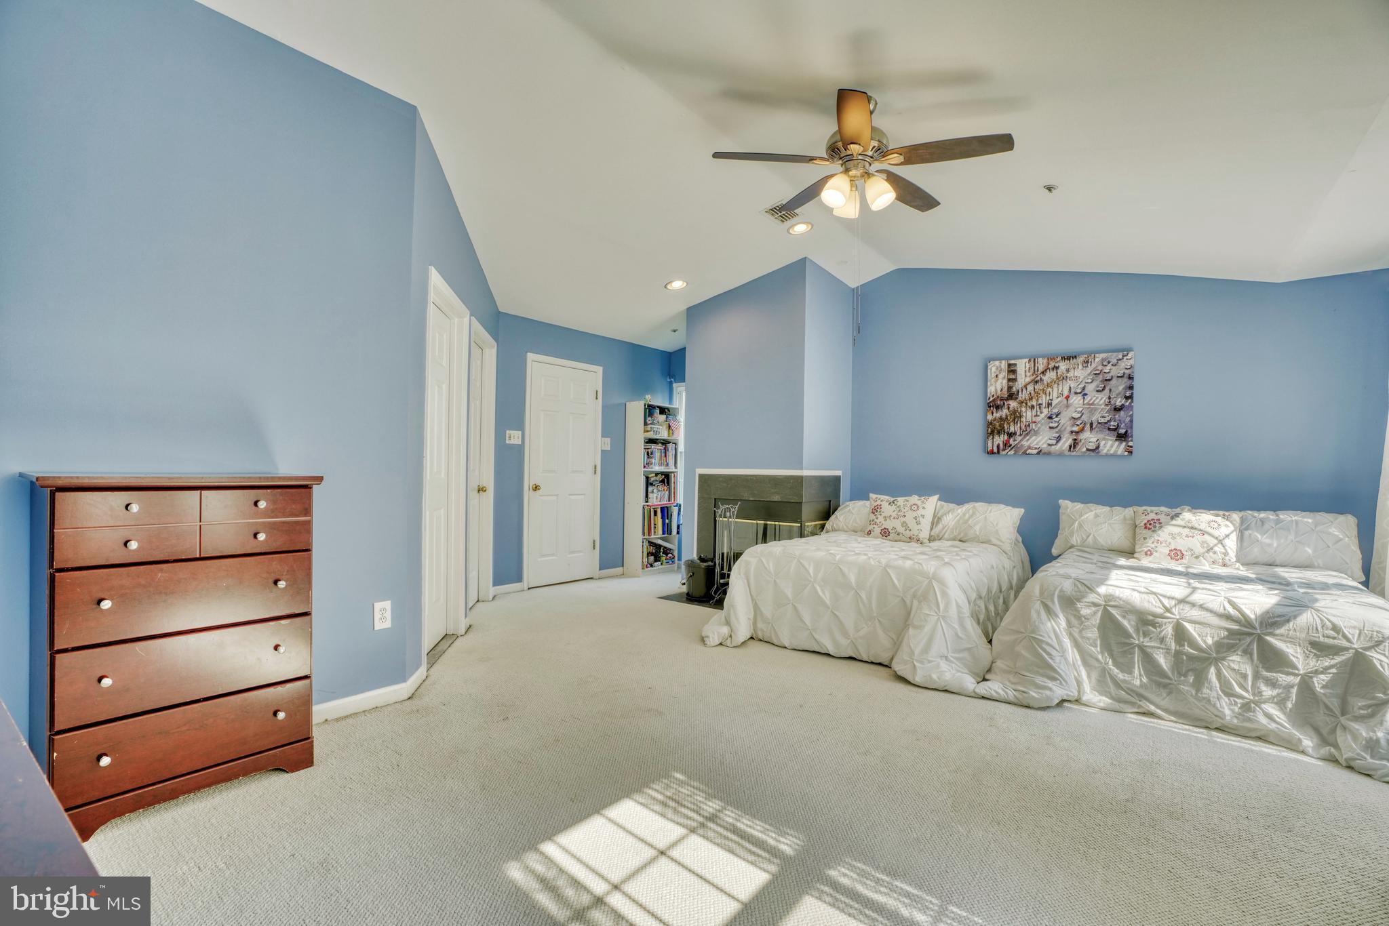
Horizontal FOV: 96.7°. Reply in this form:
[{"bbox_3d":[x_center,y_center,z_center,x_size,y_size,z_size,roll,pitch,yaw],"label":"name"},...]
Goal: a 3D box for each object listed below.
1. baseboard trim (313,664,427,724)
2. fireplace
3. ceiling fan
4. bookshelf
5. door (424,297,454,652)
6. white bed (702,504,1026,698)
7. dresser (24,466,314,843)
[{"bbox_3d":[-1.488,1.066,2.906,0.260,0.080,0.630,1,-1,39],"label":"baseboard trim"},{"bbox_3d":[0.681,0.619,5.832,1.170,1.095,0.730,1,-1,39],"label":"fireplace"},{"bbox_3d":[0.725,-1.398,2.794,1.270,0.560,1.270,1,-1,39],"label":"ceiling fan"},{"bbox_3d":[-0.444,0.273,6.482,0.260,1.760,0.560,1,-1,39],"label":"bookshelf"},{"bbox_3d":[-1.544,0.090,3.598,0.045,2.030,0.760,1,0,-8],"label":"door"},{"bbox_3d":[1.386,0.746,4.457,1.580,0.840,2.350,1,-1,39],"label":"white bed"},{"bbox_3d":[-1.750,0.568,2.101,0.413,1.052,0.720,1,-1,39],"label":"dresser"}]

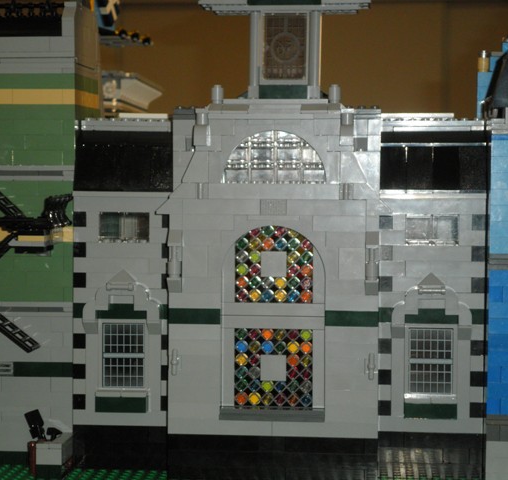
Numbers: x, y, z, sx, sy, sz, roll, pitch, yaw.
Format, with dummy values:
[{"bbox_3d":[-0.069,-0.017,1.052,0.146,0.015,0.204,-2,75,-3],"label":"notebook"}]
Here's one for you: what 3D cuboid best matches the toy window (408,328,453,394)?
[{"bbox_3d":[0.109,0.074,0.834,0.027,0.041,0.006,1,3,6],"label":"toy window"}]

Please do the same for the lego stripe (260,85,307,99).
[{"bbox_3d":[0.020,-0.097,0.886,0.032,0.009,0.008,1,3,6],"label":"lego stripe"}]

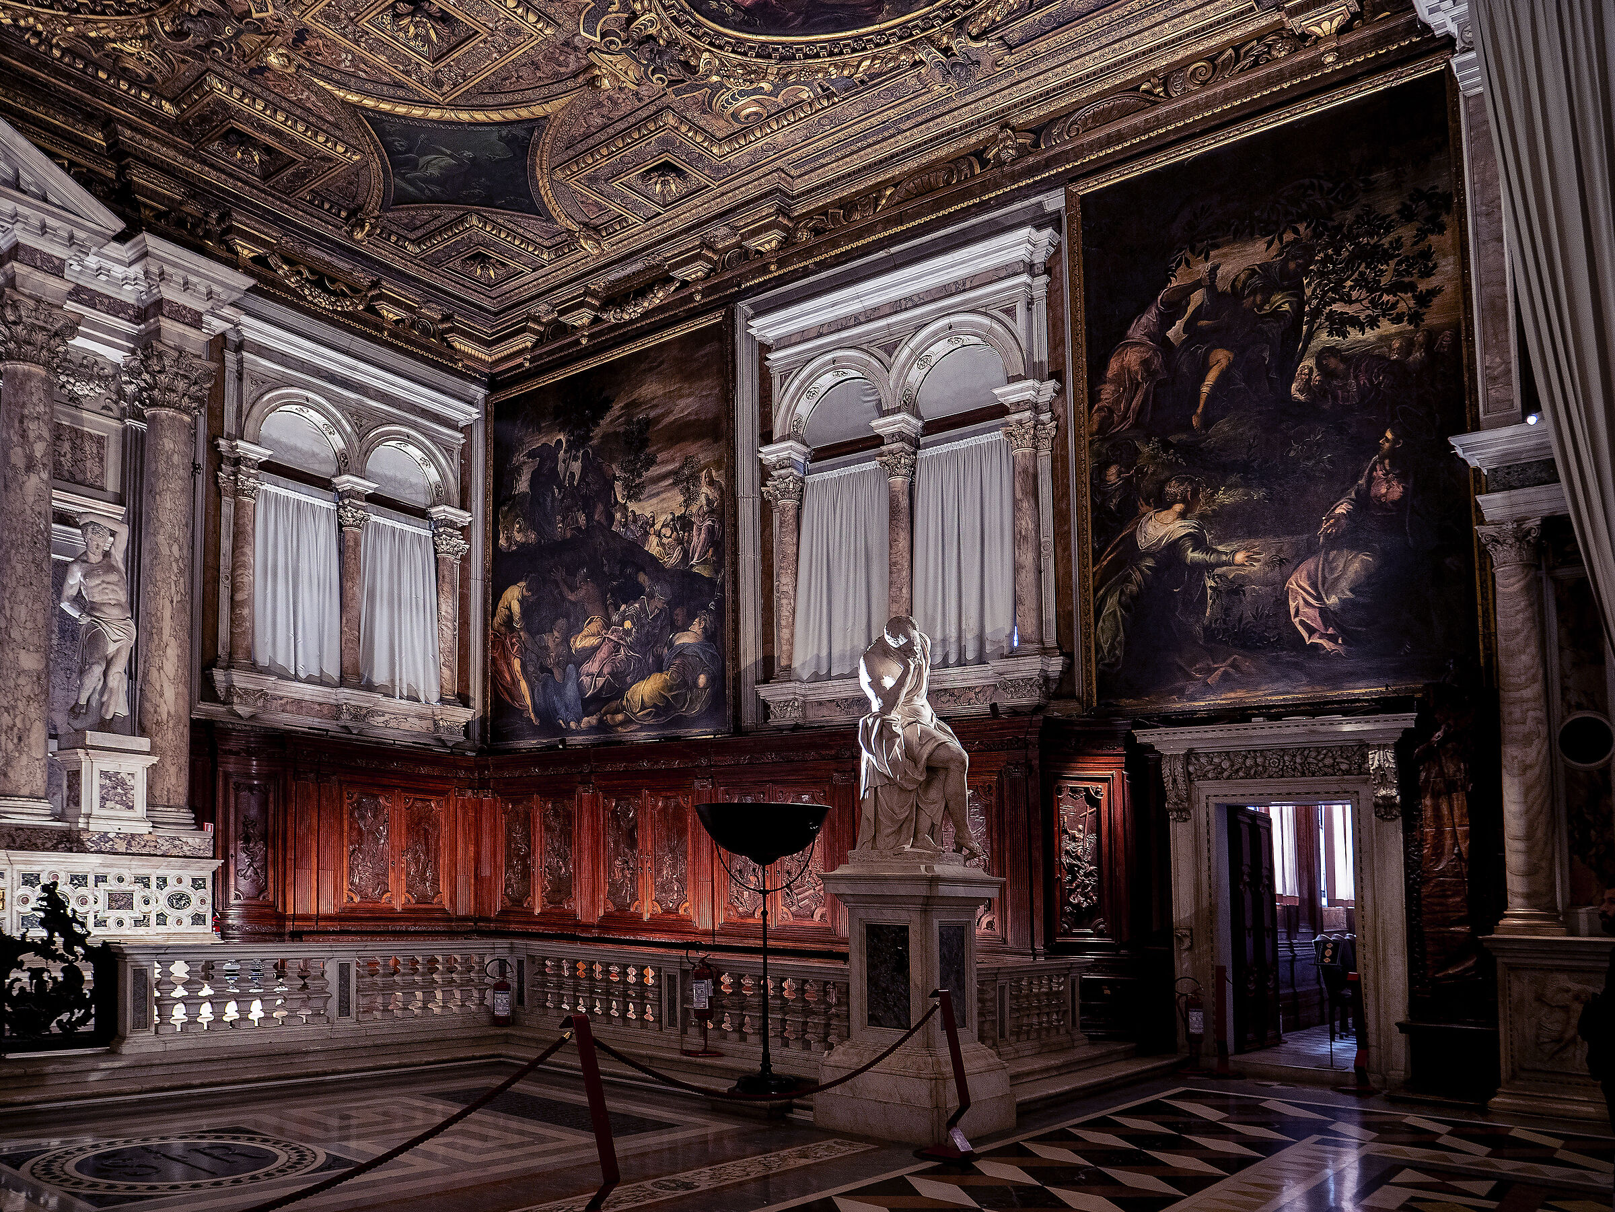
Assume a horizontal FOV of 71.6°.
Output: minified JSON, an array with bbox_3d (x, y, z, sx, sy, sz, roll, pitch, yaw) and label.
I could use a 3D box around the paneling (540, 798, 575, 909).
[{"bbox_3d":[-3.592,3.574,16.100,0.680,1.660,0.100,-6,-9,36],"label":"paneling"}]

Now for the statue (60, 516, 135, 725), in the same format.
[{"bbox_3d":[-8.081,0.180,12.750,0.500,2.340,0.640,-7,-9,37],"label":"statue"}]

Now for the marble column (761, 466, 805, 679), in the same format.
[{"bbox_3d":[-0.290,-0.399,13.900,0.410,2.600,0.380,-6,-9,36],"label":"marble column"}]

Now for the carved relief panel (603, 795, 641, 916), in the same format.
[{"bbox_3d":[-2.551,3.418,15.400,0.660,1.620,0.100,-6,-9,36],"label":"carved relief panel"}]

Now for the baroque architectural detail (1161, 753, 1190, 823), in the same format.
[{"bbox_3d":[3.744,1.850,11.400,0.230,0.710,0.200,-5,-7,36],"label":"baroque architectural detail"}]

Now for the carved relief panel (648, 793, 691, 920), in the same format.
[{"bbox_3d":[-1.710,3.115,13.925,0.698,1.500,0.100,-8,-16,35],"label":"carved relief panel"}]

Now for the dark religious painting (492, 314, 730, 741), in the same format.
[{"bbox_3d":[-2.875,-0.904,16.200,4.850,5.500,0.180,-6,-9,36],"label":"dark religious painting"}]

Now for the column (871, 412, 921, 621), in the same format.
[{"bbox_3d":[1.080,-0.793,13.400,0.440,2.980,0.440,-5,-7,36],"label":"column"}]

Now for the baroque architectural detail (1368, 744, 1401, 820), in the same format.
[{"bbox_3d":[5.324,1.621,10.350,0.240,0.720,0.200,-5,-7,36],"label":"baroque architectural detail"}]

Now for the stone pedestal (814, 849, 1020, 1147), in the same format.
[{"bbox_3d":[0.659,2.522,7.369,0.880,1.639,0.780,-8,-16,35],"label":"stone pedestal"}]

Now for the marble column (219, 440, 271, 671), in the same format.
[{"bbox_3d":[-7.030,-0.630,13.989,0.420,2.863,0.500,-8,-16,35],"label":"marble column"}]

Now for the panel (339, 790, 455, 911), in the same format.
[{"bbox_3d":[-5.638,3.347,15.350,0.100,1.551,1.721,-8,-16,35],"label":"panel"}]

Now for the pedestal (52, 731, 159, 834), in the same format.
[{"bbox_3d":[-7.782,1.937,12.500,0.820,1.100,0.760,-7,-9,37],"label":"pedestal"}]

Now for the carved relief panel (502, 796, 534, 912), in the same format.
[{"bbox_3d":[-4.189,3.587,16.200,0.680,1.660,0.120,-5,-7,36],"label":"carved relief panel"}]

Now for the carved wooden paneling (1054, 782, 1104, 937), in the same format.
[{"bbox_3d":[2.643,2.466,10.860,0.502,1.457,0.100,-8,-16,35],"label":"carved wooden paneling"}]

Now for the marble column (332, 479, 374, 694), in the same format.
[{"bbox_3d":[-6.328,-0.334,15.600,0.440,2.980,0.440,-5,-7,39],"label":"marble column"}]

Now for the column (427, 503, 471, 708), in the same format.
[{"bbox_3d":[-5.398,-0.010,16.900,0.360,2.850,0.520,-7,-9,37],"label":"column"}]

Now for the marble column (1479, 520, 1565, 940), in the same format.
[{"bbox_3d":[6.053,1.022,9.500,0.510,3.400,0.510,-5,-7,36],"label":"marble column"}]

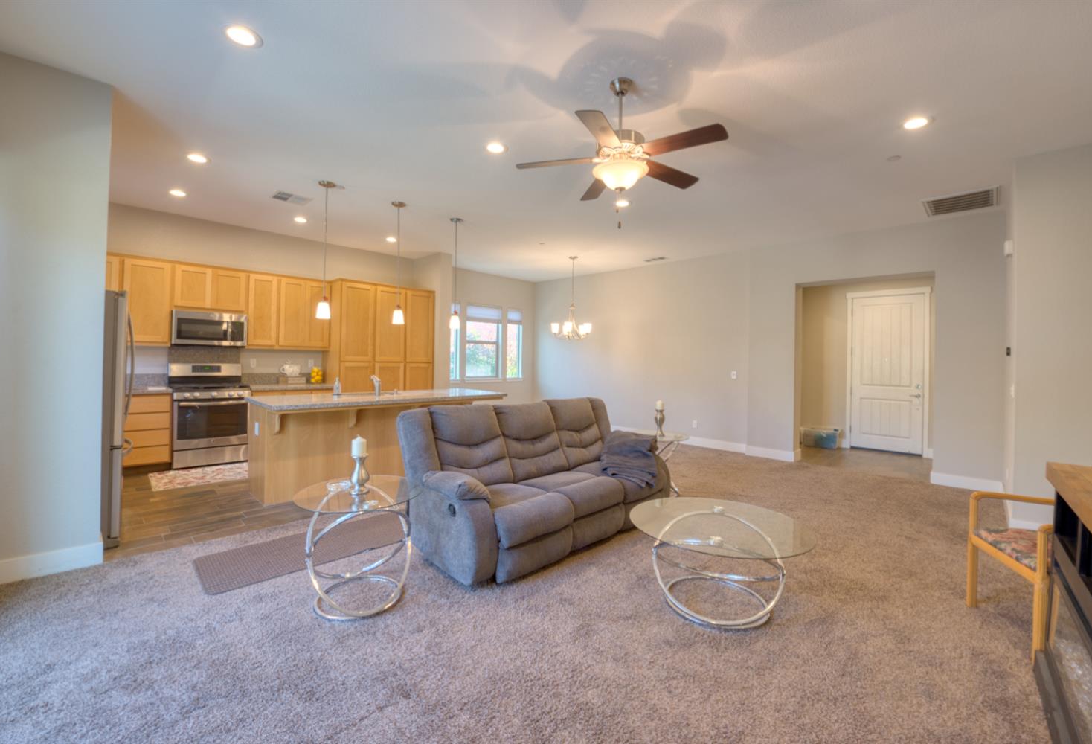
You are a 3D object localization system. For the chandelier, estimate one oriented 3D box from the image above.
[{"bbox_3d":[0.456,-1.236,7.254,0.680,1.360,0.680,1,1,0],"label":"chandelier"}]

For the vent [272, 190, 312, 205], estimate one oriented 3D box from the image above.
[{"bbox_3d":[-2.780,-1.889,4.767,0.340,0.030,0.265,0,2,-44],"label":"vent"}]

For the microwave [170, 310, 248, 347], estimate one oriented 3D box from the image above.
[{"bbox_3d":[-4.296,-0.540,5.533,0.410,0.410,0.755,1,1,45],"label":"microwave"}]

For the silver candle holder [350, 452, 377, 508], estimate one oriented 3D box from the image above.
[{"bbox_3d":[-1.011,0.549,2.353,0.100,0.197,0.100,0,2,-44],"label":"silver candle holder"}]

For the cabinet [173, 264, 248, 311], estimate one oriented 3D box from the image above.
[{"bbox_3d":[-4.237,-1.032,5.480,0.750,0.525,0.330,0,2,-44],"label":"cabinet"}]

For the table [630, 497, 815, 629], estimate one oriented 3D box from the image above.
[{"bbox_3d":[0.912,1.020,2.321,0.900,0.435,0.900,1,1,45],"label":"table"}]

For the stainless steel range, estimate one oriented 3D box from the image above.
[{"bbox_3d":[-4.199,0.530,5.437,0.700,1.220,0.755,1,1,45],"label":"stainless steel range"}]

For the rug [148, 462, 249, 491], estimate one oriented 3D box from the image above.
[{"bbox_3d":[-3.693,1.146,4.953,0.870,0.012,1.200,1,1,45],"label":"rug"}]

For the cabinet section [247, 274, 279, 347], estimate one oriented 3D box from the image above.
[{"bbox_3d":[-4.034,-0.844,6.130,0.330,1.020,0.385,2,2,44],"label":"cabinet section"}]

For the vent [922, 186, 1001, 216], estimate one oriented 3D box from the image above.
[{"bbox_3d":[4.290,-1.728,4.487,0.720,0.030,0.550,0,2,-44],"label":"vent"}]

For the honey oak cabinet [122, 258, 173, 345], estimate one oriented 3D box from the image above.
[{"bbox_3d":[-4.662,-0.798,5.072,0.425,0.990,0.330,0,2,-44],"label":"honey oak cabinet"}]

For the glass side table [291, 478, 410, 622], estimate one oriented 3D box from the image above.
[{"bbox_3d":[-1.002,0.942,2.347,0.650,0.590,0.650,1,1,0],"label":"glass side table"}]

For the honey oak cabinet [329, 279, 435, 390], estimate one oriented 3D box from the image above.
[{"bbox_3d":[-2.673,-0.106,7.016,0.650,2.490,1.540,1,1,45],"label":"honey oak cabinet"}]

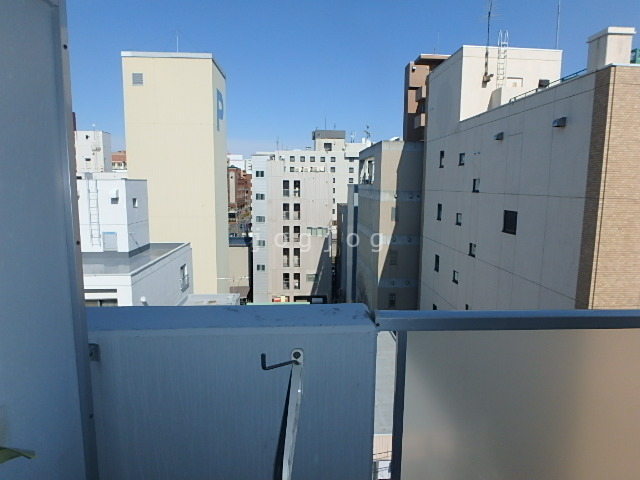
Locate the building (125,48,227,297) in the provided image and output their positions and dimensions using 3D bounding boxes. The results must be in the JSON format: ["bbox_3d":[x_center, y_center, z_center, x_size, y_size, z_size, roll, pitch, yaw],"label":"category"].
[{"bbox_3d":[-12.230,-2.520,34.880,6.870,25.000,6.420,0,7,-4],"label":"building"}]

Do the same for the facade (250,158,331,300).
[{"bbox_3d":[-4.170,-0.970,61.030,11.180,23.190,13.000,0,8,-3],"label":"facade"}]

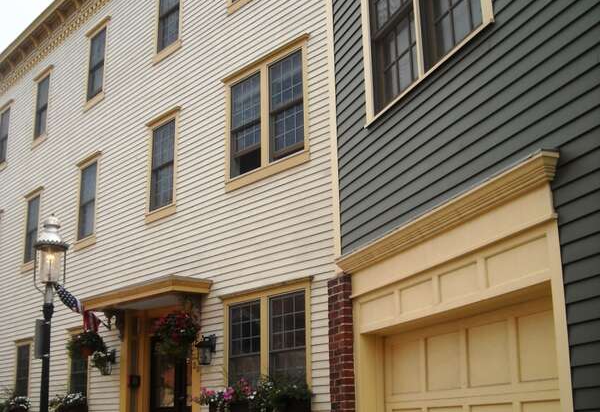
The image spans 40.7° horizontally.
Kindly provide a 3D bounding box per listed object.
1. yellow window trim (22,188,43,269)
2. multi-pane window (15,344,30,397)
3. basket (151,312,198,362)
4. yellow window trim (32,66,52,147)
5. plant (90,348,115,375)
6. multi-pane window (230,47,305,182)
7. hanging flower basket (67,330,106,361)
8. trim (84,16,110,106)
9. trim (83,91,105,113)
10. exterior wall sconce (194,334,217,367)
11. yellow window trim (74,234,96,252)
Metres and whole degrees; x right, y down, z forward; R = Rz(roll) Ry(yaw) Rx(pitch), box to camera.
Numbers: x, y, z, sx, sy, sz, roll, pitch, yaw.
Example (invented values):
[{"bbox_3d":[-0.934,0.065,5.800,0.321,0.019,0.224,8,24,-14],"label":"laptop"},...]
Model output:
[{"bbox_3d":[-6.751,0.593,20.395,0.140,2.040,1.250,10,-18,-38],"label":"yellow window trim"},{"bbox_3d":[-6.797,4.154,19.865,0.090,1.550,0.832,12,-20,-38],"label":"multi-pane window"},{"bbox_3d":[-2.118,2.219,13.649,0.720,0.760,0.720,-1,-15,0],"label":"basket"},{"bbox_3d":[-6.991,-2.619,21.673,0.110,2.080,1.120,12,-20,-38],"label":"yellow window trim"},{"bbox_3d":[-3.860,3.040,15.850,0.370,0.470,0.370,12,-19,-38],"label":"plant"},{"bbox_3d":[-0.553,-1.430,12.952,0.130,1.680,2.020,10,-18,-38],"label":"multi-pane window"},{"bbox_3d":[-4.189,2.737,15.870,0.650,0.520,0.650,-1,-16,0],"label":"hanging flower basket"},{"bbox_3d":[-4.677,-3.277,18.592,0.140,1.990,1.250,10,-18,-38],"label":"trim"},{"bbox_3d":[-4.846,-2.472,18.878,0.120,0.200,1.050,12,-20,-38],"label":"trim"},{"bbox_3d":[-1.525,2.330,13.118,0.290,0.490,0.230,10,-18,-38],"label":"exterior wall sconce"},{"bbox_3d":[-4.823,0.834,18.044,0.110,0.190,1.120,13,-21,-39],"label":"yellow window trim"}]

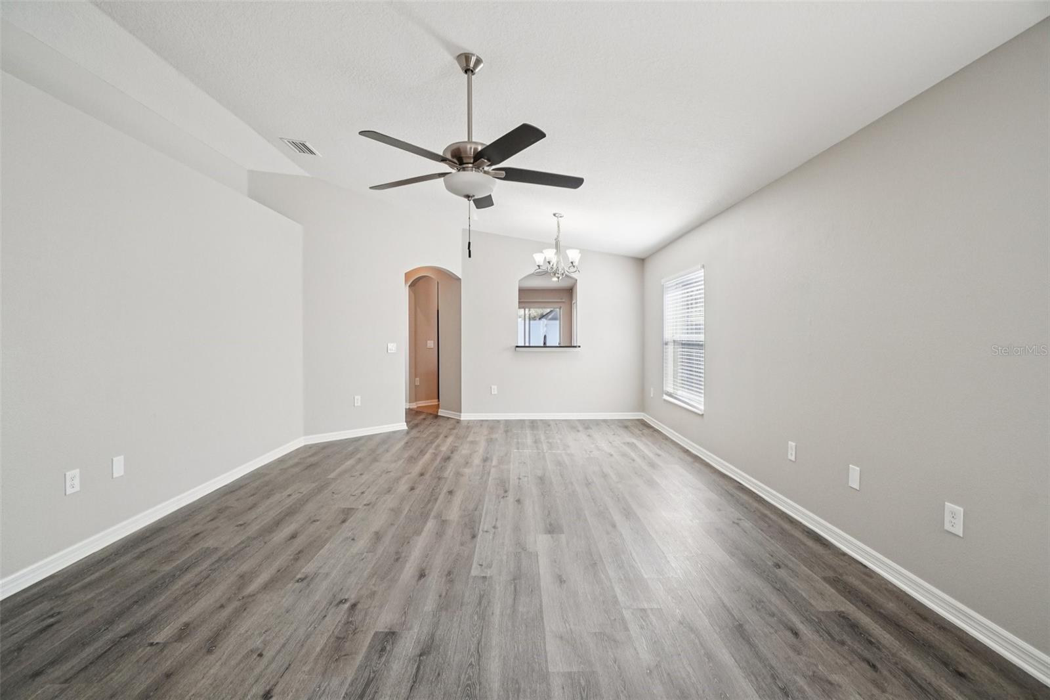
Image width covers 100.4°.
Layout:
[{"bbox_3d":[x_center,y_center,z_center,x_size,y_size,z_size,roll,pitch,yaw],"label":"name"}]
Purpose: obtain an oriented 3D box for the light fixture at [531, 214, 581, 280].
[{"bbox_3d":[0.368,-1.185,5.051,0.575,0.765,0.570,0,2,-1],"label":"light fixture"}]

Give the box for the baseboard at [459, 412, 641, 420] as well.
[{"bbox_3d":[0.418,0.989,6.567,2.747,0.097,0.018,0,2,-1],"label":"baseboard"}]

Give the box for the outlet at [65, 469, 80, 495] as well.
[{"bbox_3d":[-2.507,0.734,2.433,0.010,0.119,0.076,0,2,-1],"label":"outlet"}]

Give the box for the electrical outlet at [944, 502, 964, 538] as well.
[{"bbox_3d":[1.889,0.749,1.931,0.010,0.119,0.077,0,2,-1],"label":"electrical outlet"}]

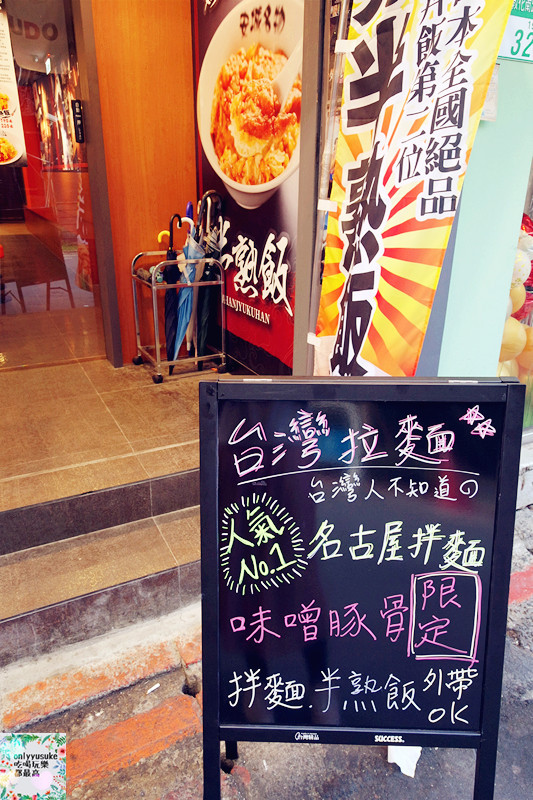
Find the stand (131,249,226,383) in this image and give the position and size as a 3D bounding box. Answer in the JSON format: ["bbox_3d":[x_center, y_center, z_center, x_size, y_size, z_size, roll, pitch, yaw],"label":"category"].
[{"bbox_3d":[-0.497,-0.488,3.014,0.409,0.644,0.413,-10,24,-27],"label":"stand"}]

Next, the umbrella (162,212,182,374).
[{"bbox_3d":[-0.500,-0.543,2.862,0.100,0.858,0.085,5,21,-2],"label":"umbrella"}]

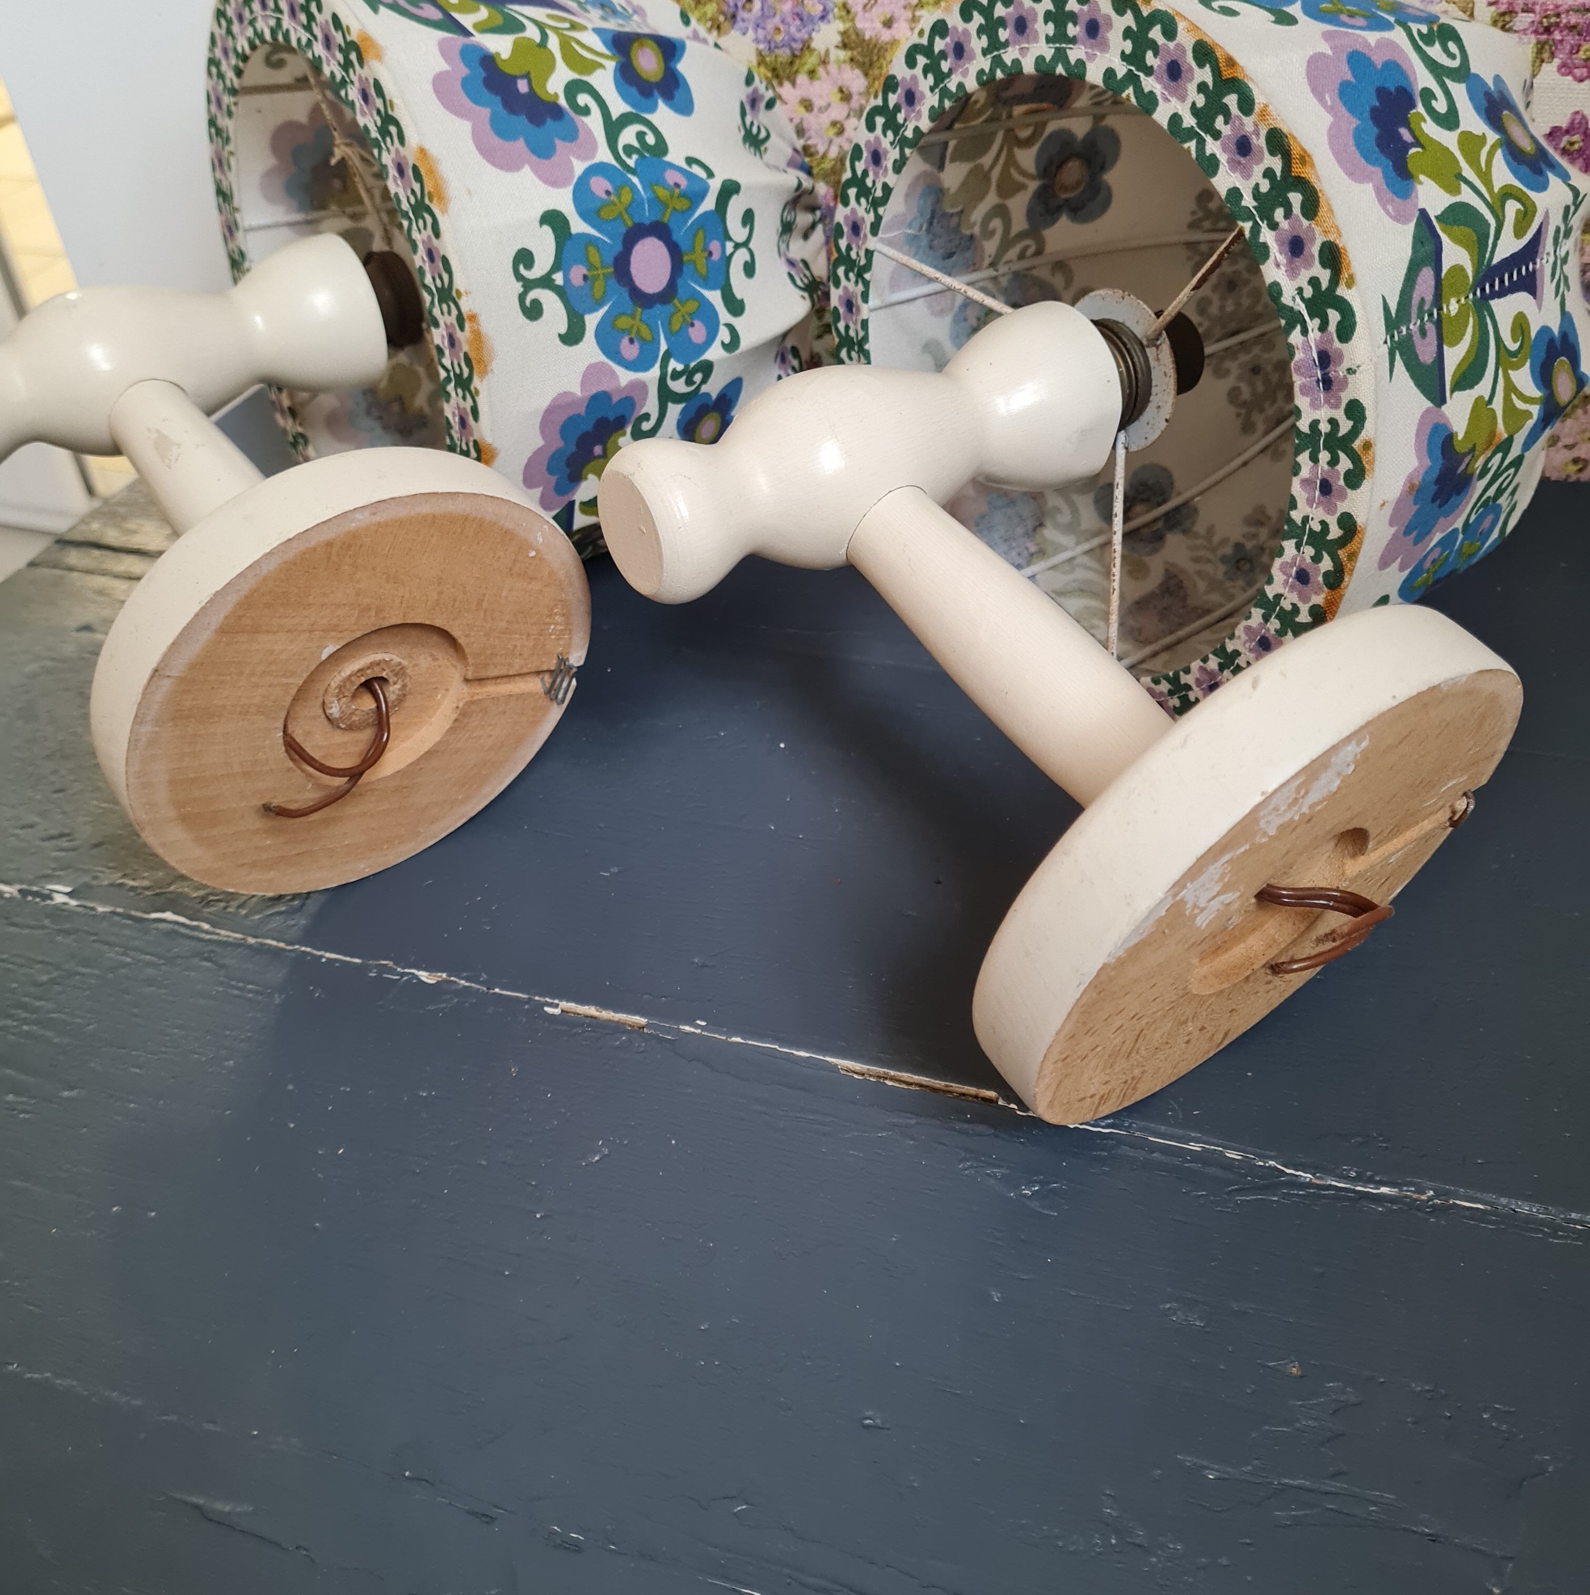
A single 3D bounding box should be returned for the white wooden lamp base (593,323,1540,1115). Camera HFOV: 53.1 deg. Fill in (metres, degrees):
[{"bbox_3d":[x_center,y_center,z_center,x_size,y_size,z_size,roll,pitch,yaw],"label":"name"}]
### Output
[{"bbox_3d":[0.061,-0.045,0.384,0.163,0.133,0.187,-25,58,-26],"label":"white wooden lamp base"}]

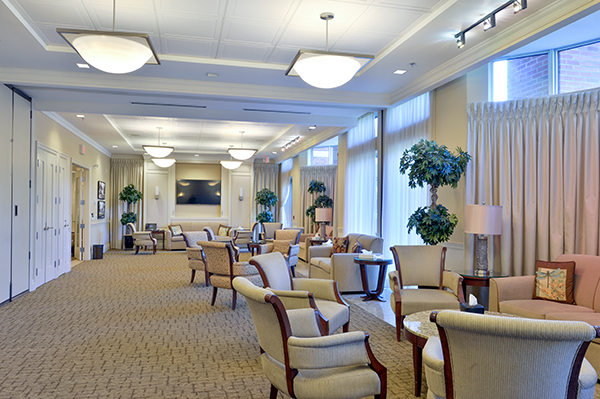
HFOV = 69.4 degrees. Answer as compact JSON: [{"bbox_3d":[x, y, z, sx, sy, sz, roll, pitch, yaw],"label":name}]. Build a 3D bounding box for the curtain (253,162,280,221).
[{"bbox_3d":[-1.156,0.174,14.980,0.924,2.891,0.172,0,-1,-15],"label":"curtain"}]

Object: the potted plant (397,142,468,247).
[{"bbox_3d":[1.602,0.376,5.119,0.780,2.120,0.760,0,-1,0],"label":"potted plant"}]

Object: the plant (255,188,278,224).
[{"bbox_3d":[-1.127,0.618,14.706,0.726,1.993,0.726,0,-1,-15],"label":"plant"}]

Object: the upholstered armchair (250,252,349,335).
[{"bbox_3d":[-0.003,0.967,3.979,0.779,0.865,0.660,0,-1,23],"label":"upholstered armchair"}]

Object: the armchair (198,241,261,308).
[{"bbox_3d":[-0.900,1.004,5.876,0.655,0.857,0.716,-1,-2,39],"label":"armchair"}]

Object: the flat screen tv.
[{"bbox_3d":[-3.208,-0.234,13.807,1.360,0.780,0.060,0,-1,-14],"label":"flat screen tv"}]

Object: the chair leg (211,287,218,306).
[{"bbox_3d":[-1.156,1.302,5.851,0.050,0.267,0.091,-1,-2,39],"label":"chair leg"}]

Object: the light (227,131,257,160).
[{"bbox_3d":[-1.386,-1.270,10.417,0.673,0.686,0.673,0,-1,-15],"label":"light"}]

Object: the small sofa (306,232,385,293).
[{"bbox_3d":[0.737,1.023,7.270,0.832,0.884,1.307,0,-1,-15],"label":"small sofa"}]

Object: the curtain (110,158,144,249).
[{"bbox_3d":[-5.571,0.140,14.009,1.028,2.953,0.151,0,-1,-15],"label":"curtain"}]

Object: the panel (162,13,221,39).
[{"bbox_3d":[-1.089,-1.720,4.304,0.580,0.040,0.580,0,-1,-14],"label":"panel"}]

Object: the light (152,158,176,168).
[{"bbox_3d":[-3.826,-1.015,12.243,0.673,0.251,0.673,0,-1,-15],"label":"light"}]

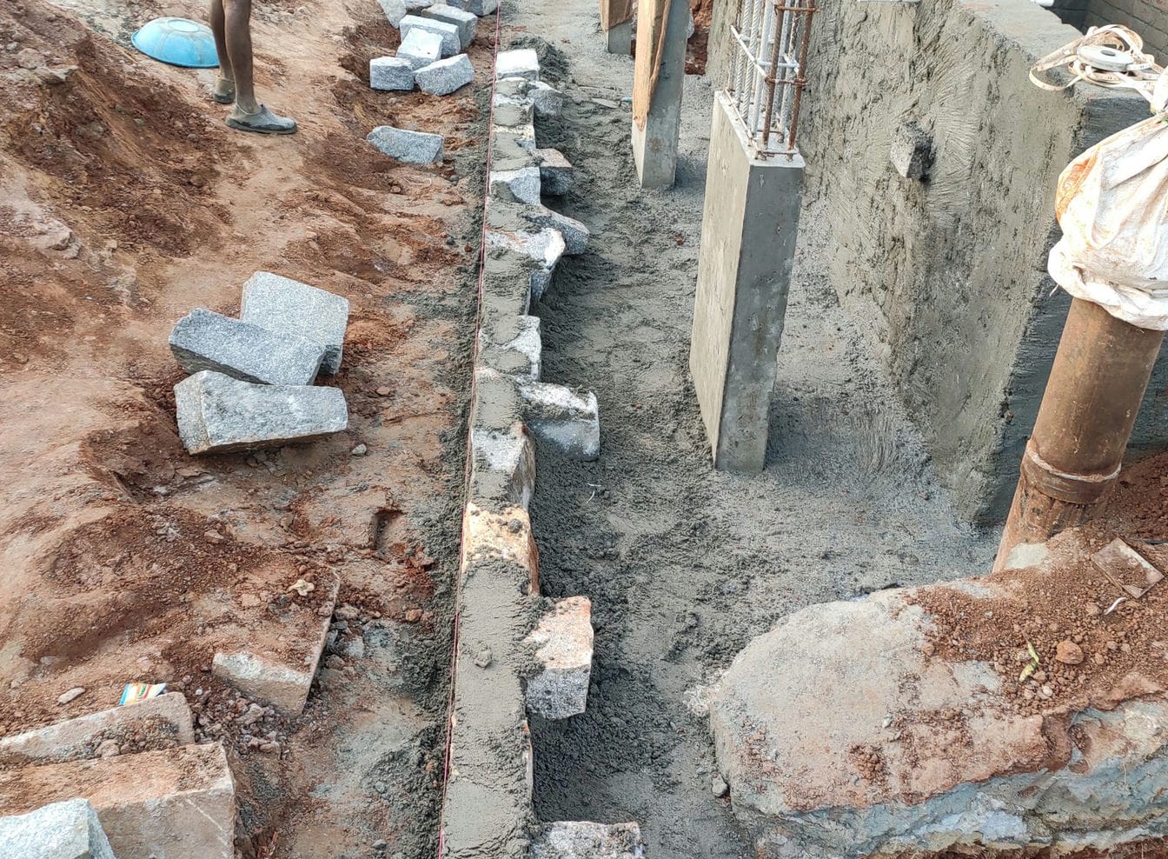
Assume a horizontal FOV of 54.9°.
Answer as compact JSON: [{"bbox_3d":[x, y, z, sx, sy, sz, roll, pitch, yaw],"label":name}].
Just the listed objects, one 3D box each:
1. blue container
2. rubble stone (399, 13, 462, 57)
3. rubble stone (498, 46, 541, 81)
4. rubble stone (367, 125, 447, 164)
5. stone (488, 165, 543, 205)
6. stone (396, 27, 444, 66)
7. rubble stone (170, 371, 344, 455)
[{"bbox_3d":[-1.865,-1.828,5.225,0.435,0.115,0.435,14,37,-12],"label":"blue container"},{"bbox_3d":[-0.906,-2.293,6.559,0.360,0.145,0.140,15,36,20],"label":"rubble stone"},{"bbox_3d":[-0.353,-1.911,6.053,0.215,0.160,0.370,-2,34,-5],"label":"rubble stone"},{"bbox_3d":[-0.809,-1.288,5.105,0.305,0.130,0.150,9,35,12],"label":"rubble stone"},{"bbox_3d":[-0.286,-1.026,4.816,0.210,0.160,0.250,-1,34,-3],"label":"stone"},{"bbox_3d":[-0.871,-2.026,6.021,0.215,0.170,0.260,1,33,0],"label":"stone"},{"bbox_3d":[-0.850,-0.040,3.015,0.410,0.175,0.135,0,-18,-46],"label":"rubble stone"}]

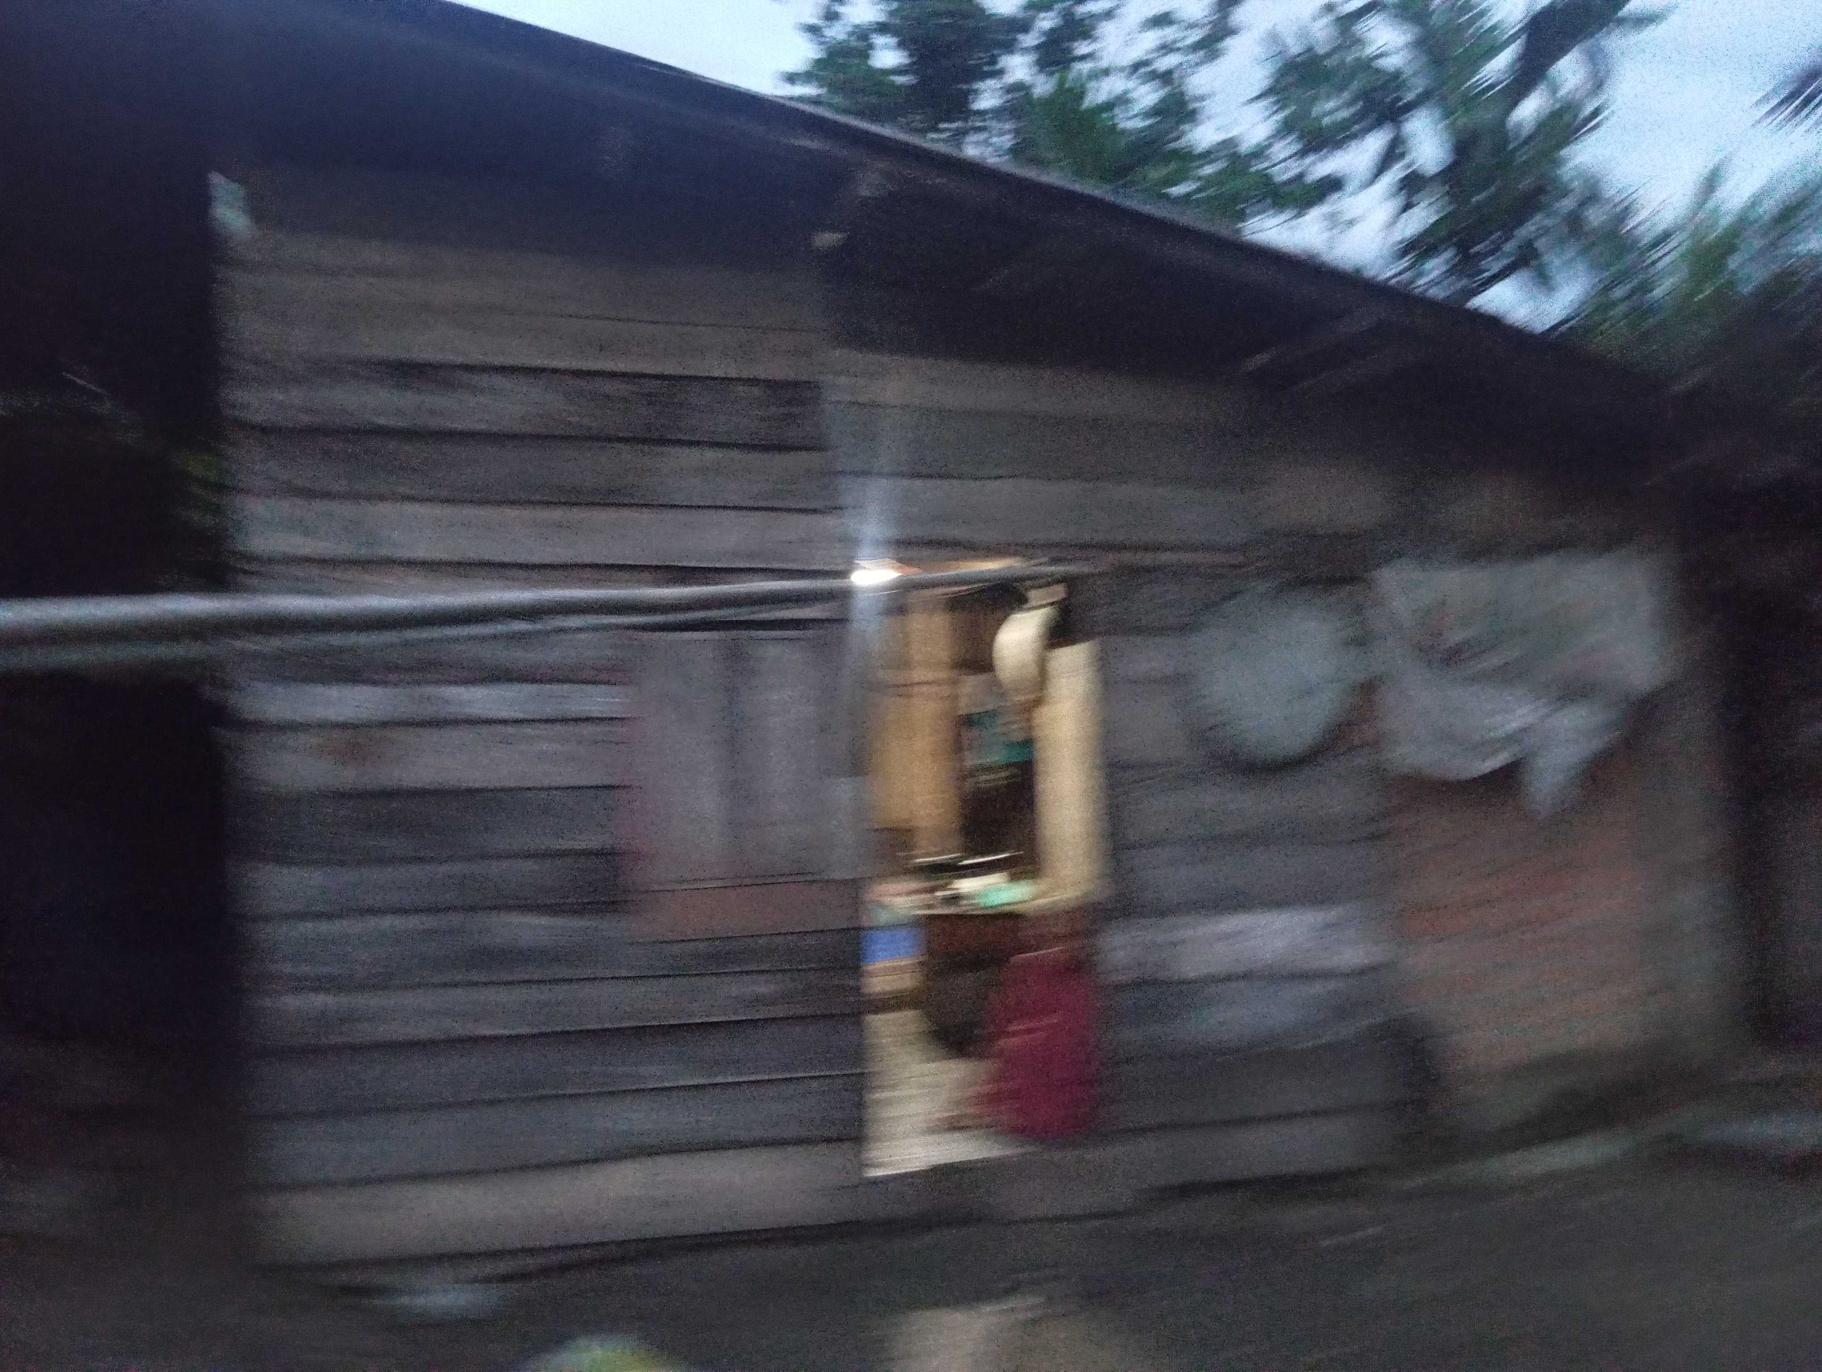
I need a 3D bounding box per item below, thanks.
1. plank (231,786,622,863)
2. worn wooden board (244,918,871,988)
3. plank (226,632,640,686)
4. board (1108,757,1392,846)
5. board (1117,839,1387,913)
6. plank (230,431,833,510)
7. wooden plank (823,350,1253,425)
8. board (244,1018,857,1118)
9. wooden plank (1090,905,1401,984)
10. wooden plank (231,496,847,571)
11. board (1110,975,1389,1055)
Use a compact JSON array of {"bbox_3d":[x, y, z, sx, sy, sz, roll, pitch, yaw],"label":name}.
[{"bbox_3d":[-1.337,0.387,4.150,1.042,0.187,0.025,0,-2,-14],"label":"plank"},{"bbox_3d":[-0.979,0.740,4.230,1.692,0.192,0.025,0,-2,-14],"label":"worn wooden board"},{"bbox_3d":[-1.357,-0.084,4.210,1.090,0.159,0.030,0,-5,-14],"label":"plank"},{"bbox_3d":[1.096,0.382,4.795,0.976,0.269,0.030,0,-5,-14],"label":"board"},{"bbox_3d":[1.106,0.621,4.767,0.965,0.219,0.025,0,-2,-14],"label":"board"},{"bbox_3d":[-1.071,-0.631,4.336,1.711,0.187,0.030,0,-5,-14],"label":"plank"},{"bbox_3d":[0.432,-0.942,4.752,1.465,0.149,0.030,0,-5,-14],"label":"wooden plank"},{"bbox_3d":[-0.970,1.077,4.221,1.700,0.181,0.025,0,-2,-14],"label":"board"},{"bbox_3d":[1.089,0.832,4.777,1.047,0.204,0.030,0,-3,-15],"label":"wooden plank"},{"bbox_3d":[-1.032,-0.435,4.256,1.702,0.189,0.025,0,-2,-14],"label":"wooden plank"},{"bbox_3d":[1.097,1.048,4.731,0.988,0.239,0.030,0,-5,-14],"label":"board"}]

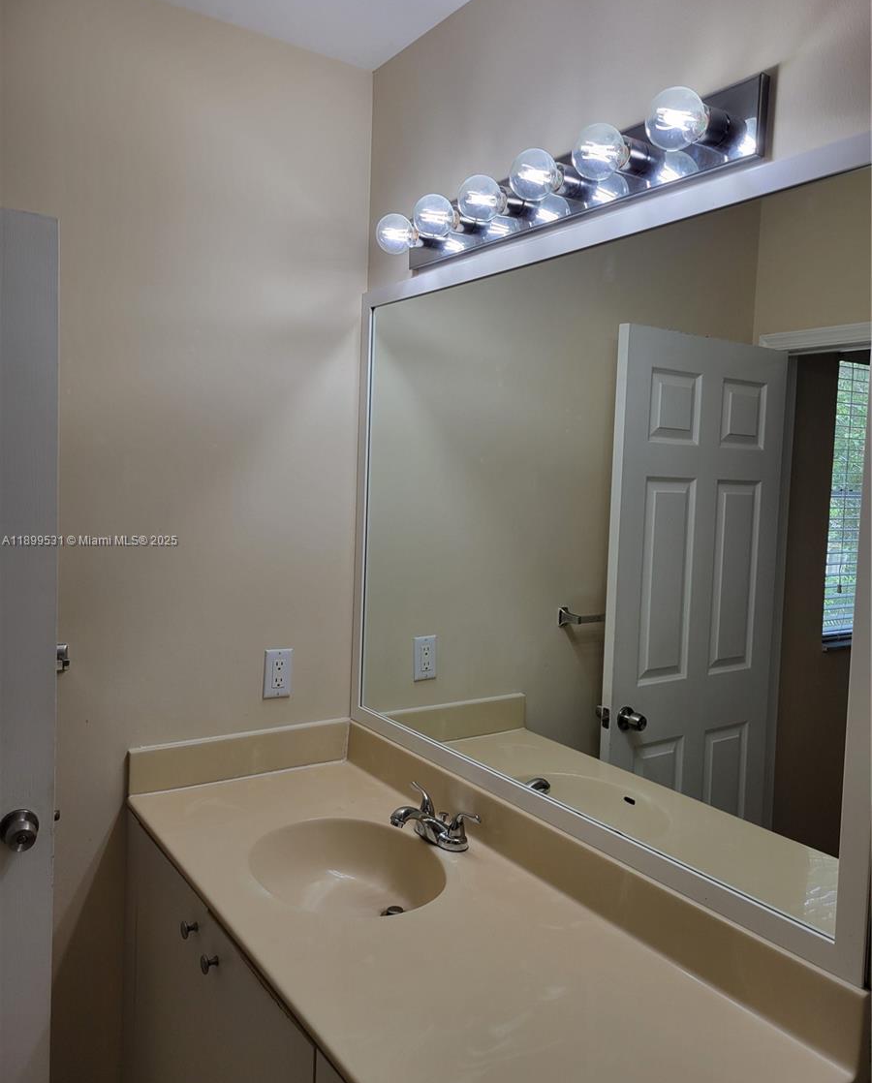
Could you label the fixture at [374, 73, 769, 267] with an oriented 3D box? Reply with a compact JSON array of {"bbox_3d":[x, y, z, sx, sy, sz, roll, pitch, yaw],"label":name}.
[{"bbox_3d":[0.151,-0.622,1.539,0.145,0.108,0.900,-1,5,-34],"label":"fixture"}]

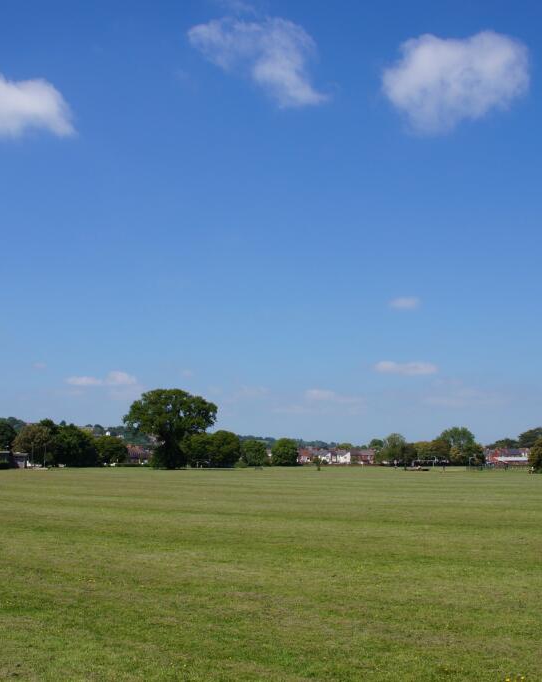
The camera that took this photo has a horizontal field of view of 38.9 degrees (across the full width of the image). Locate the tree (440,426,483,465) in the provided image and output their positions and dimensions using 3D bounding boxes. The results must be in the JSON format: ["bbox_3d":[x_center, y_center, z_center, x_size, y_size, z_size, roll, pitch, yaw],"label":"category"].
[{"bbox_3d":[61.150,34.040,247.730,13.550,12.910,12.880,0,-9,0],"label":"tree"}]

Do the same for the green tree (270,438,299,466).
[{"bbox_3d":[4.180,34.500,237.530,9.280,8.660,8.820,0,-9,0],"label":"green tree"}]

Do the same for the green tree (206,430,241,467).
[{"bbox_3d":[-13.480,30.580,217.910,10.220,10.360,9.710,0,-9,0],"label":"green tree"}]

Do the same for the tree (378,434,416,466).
[{"bbox_3d":[45.770,39.390,280.000,13.580,12.010,12.900,-1,-9,9],"label":"tree"}]

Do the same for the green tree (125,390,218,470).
[{"bbox_3d":[-24.870,21.780,190.000,22.800,20.000,21.660,1,-9,-7],"label":"green tree"}]

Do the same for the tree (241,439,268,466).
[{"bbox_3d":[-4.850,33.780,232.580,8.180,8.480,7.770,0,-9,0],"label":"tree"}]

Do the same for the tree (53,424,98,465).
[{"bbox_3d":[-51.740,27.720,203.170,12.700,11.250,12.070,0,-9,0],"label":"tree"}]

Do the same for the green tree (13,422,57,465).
[{"bbox_3d":[-69.020,30.190,225.000,12.640,12.570,12.010,3,-10,-17],"label":"green tree"}]

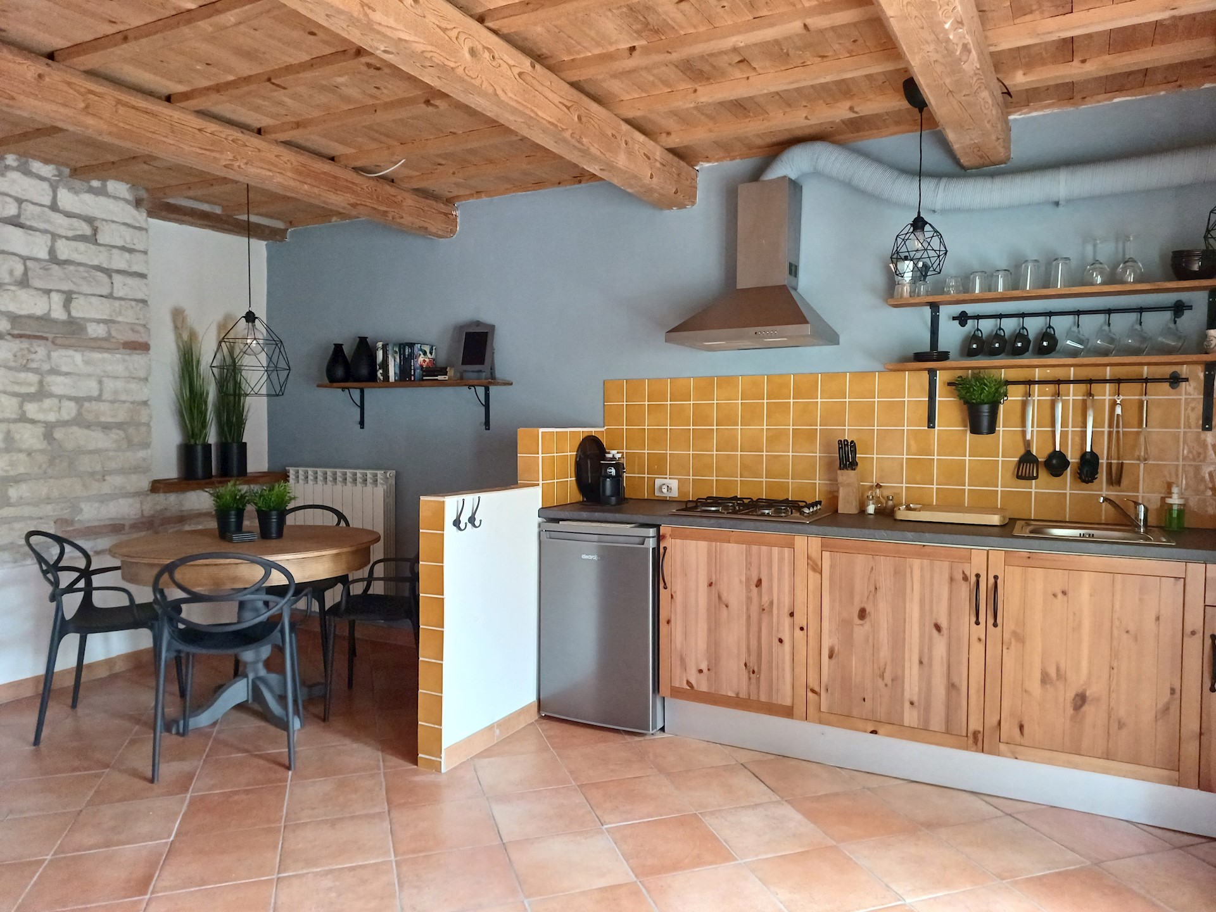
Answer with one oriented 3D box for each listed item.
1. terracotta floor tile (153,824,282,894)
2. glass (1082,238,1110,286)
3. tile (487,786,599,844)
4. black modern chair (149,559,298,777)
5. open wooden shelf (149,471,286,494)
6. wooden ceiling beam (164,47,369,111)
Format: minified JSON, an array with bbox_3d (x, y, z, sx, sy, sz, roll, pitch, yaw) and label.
[{"bbox_3d":[-1.127,1.177,2.357,0.315,0.010,0.315,0,2,-18],"label":"terracotta floor tile"},{"bbox_3d":[1.816,-0.714,3.009,0.090,0.187,0.090,1,2,27],"label":"glass"},{"bbox_3d":[-0.219,1.182,2.676,0.317,0.010,0.317,0,2,-18],"label":"tile"},{"bbox_3d":[-1.444,0.744,3.127,0.550,0.820,0.490,0,2,-15],"label":"black modern chair"},{"bbox_3d":[-2.299,0.146,4.731,0.270,0.055,0.950,1,2,28],"label":"open wooden shelf"},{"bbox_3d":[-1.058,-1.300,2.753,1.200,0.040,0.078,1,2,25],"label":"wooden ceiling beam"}]

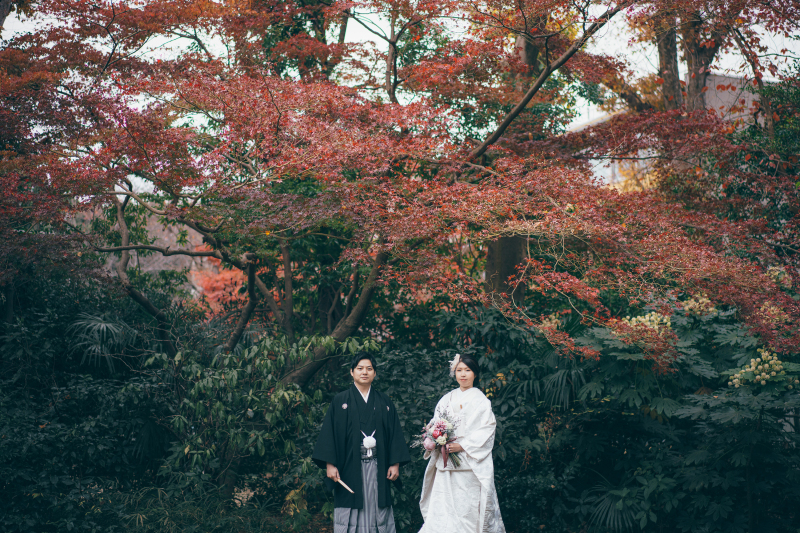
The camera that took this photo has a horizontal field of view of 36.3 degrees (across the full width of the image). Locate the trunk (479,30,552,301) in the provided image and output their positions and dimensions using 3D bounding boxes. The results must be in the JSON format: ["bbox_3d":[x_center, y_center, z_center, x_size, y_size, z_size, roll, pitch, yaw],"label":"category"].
[{"bbox_3d":[1.300,-1.123,14.000,0.720,3.300,0.600,0,-5,0],"label":"trunk"}]

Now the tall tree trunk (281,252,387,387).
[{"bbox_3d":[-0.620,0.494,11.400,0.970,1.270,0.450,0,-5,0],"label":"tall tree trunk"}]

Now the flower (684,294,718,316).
[{"bbox_3d":[2.598,0.338,10.600,0.290,0.190,0.260,0,-5,0],"label":"flower"}]

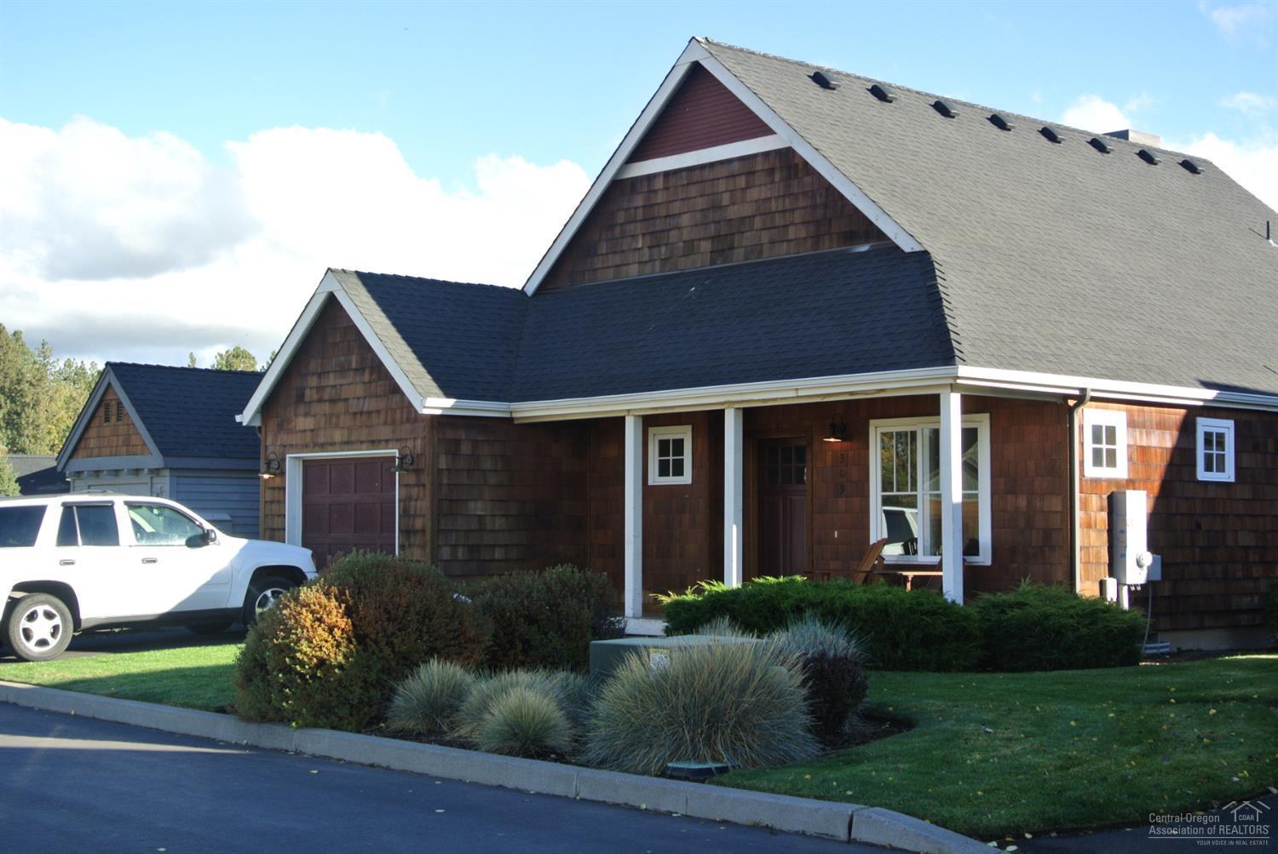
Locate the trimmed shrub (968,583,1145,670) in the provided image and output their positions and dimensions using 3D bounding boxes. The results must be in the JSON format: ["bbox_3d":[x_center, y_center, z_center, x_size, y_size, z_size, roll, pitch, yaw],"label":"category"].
[{"bbox_3d":[4.205,1.980,18.956,1.700,0.800,1.130,3,-4,-42],"label":"trimmed shrub"}]

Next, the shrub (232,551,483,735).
[{"bbox_3d":[-2.241,1.652,15.510,1.800,1.320,1.900,3,-4,-42],"label":"shrub"}]

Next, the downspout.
[{"bbox_3d":[4.634,0.957,20.058,0.090,2.650,0.300,3,-4,-42],"label":"downspout"}]

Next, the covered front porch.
[{"bbox_3d":[2.092,0.983,21.195,2.174,2.553,5.032,3,-4,-42],"label":"covered front porch"}]

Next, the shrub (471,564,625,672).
[{"bbox_3d":[-0.849,1.818,17.934,1.240,1.070,1.240,0,-3,0],"label":"shrub"}]

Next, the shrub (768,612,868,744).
[{"bbox_3d":[1.257,1.736,13.329,0.680,0.870,0.680,0,-3,0],"label":"shrub"}]

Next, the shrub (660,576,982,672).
[{"bbox_3d":[1.786,1.955,19.283,1.050,0.840,3.500,3,-4,-42],"label":"shrub"}]

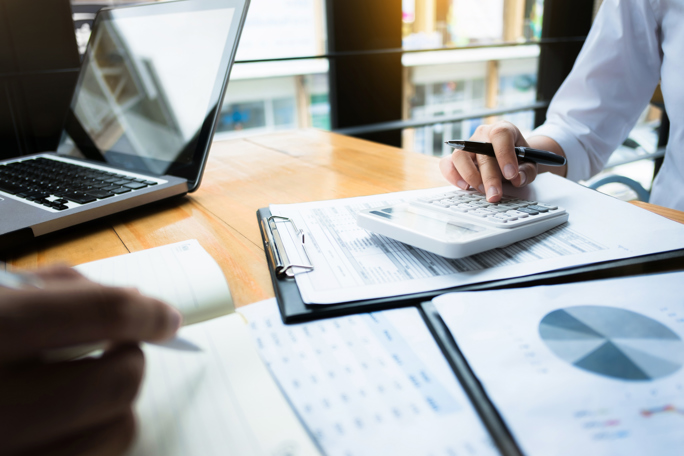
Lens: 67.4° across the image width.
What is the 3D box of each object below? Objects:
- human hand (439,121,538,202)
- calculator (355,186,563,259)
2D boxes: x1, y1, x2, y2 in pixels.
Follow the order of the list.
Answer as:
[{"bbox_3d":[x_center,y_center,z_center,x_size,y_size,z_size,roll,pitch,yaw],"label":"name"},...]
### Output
[{"bbox_3d":[0.140,-0.067,0.478,0.078,0.070,0.110,13,25,38],"label":"human hand"},{"bbox_3d":[0.099,-0.009,0.420,0.143,0.022,0.103,-12,21,-36],"label":"calculator"}]

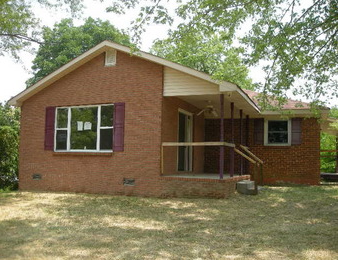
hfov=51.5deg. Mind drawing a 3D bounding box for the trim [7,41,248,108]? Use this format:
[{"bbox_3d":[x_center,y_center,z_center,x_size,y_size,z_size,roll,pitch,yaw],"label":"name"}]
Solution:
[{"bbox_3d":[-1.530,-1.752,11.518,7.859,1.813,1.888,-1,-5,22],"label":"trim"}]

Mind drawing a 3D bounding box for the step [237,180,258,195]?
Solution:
[{"bbox_3d":[2.544,1.812,11.026,0.586,0.344,1.395,-1,-5,22],"label":"step"}]

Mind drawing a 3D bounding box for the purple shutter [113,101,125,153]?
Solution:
[{"bbox_3d":[-1.525,-0.082,10.646,0.381,1.488,0.040,-1,-5,22],"label":"purple shutter"}]

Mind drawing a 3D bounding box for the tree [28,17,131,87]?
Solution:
[{"bbox_3d":[-6.832,-2.635,25.493,8.200,11.634,8.200,-1,-5,22],"label":"tree"}]

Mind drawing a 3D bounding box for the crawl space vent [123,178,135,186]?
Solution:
[{"bbox_3d":[-1.167,1.560,10.380,0.386,0.193,0.080,-1,-5,22],"label":"crawl space vent"}]

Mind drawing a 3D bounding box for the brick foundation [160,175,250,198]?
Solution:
[{"bbox_3d":[1.465,1.799,11.698,1.879,0.614,4.445,-1,-5,22],"label":"brick foundation"}]

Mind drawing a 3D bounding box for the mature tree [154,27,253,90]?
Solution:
[{"bbox_3d":[2.220,-1.997,24.540,7.800,10.543,7.800,-1,-5,22],"label":"mature tree"}]

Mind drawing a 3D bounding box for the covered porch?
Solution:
[{"bbox_3d":[1.627,0.046,11.735,2.204,3.246,4.604,-1,-5,22],"label":"covered porch"}]

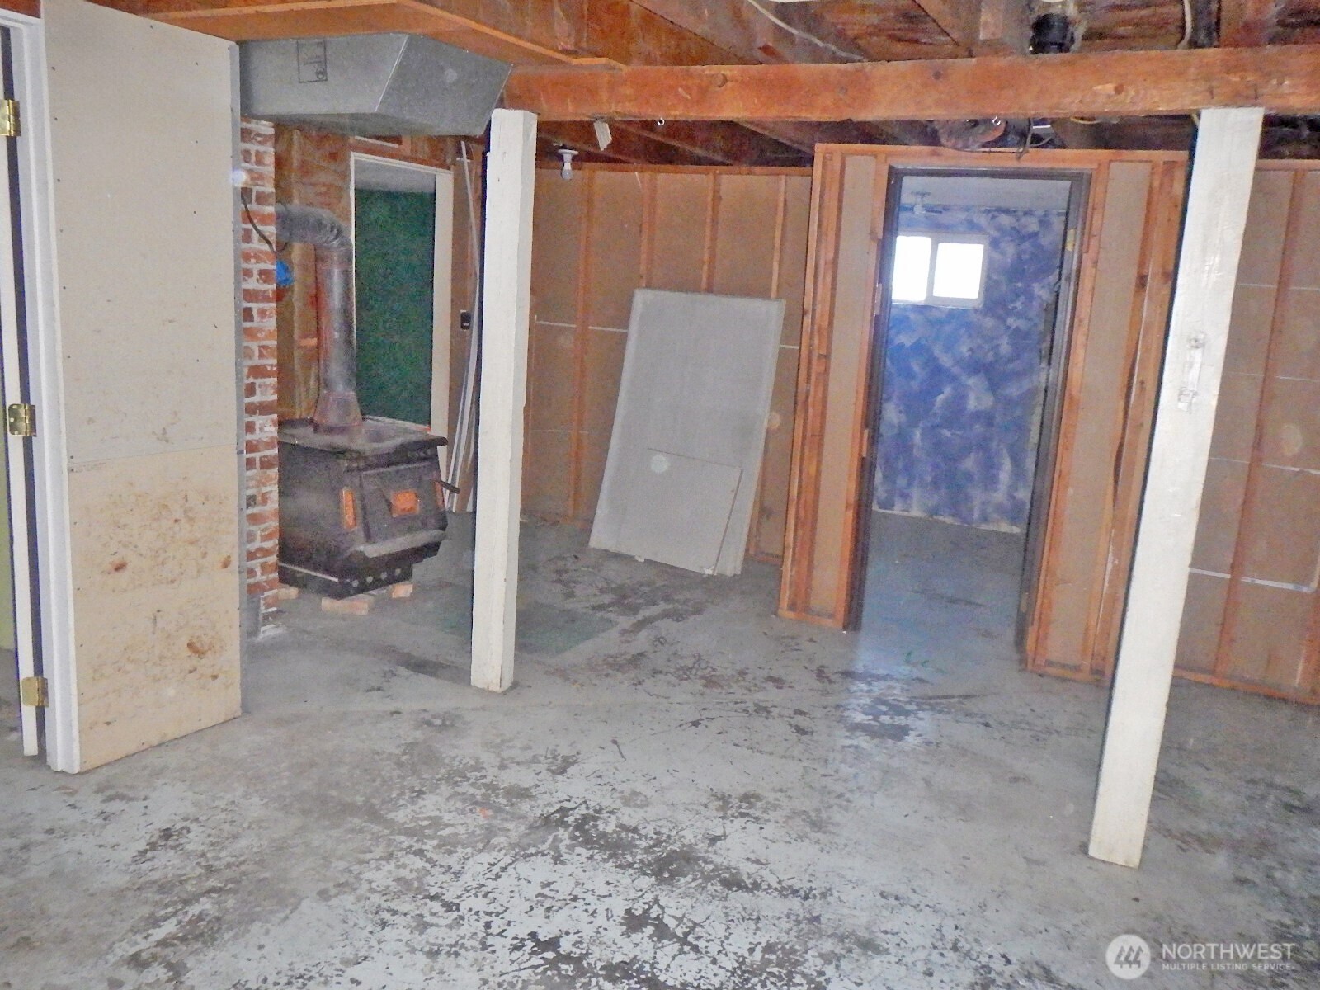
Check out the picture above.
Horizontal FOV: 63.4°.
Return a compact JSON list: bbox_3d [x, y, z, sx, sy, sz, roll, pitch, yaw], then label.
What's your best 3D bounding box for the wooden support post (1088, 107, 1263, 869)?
[{"bbox_3d":[1.350,0.031,2.822,0.128,1.986,0.128,9,12,26],"label":"wooden support post"}]

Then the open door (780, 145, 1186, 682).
[{"bbox_3d":[1.299,-0.371,4.531,1.485,2.124,0.125,9,12,26],"label":"open door"}]

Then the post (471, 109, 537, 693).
[{"bbox_3d":[-0.545,-0.287,3.760,0.118,2.017,0.115,9,12,26],"label":"post"}]

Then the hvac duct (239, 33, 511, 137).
[{"bbox_3d":[-0.932,-1.293,3.409,0.772,0.212,0.434,9,12,26],"label":"hvac duct"}]

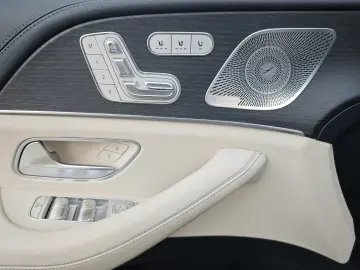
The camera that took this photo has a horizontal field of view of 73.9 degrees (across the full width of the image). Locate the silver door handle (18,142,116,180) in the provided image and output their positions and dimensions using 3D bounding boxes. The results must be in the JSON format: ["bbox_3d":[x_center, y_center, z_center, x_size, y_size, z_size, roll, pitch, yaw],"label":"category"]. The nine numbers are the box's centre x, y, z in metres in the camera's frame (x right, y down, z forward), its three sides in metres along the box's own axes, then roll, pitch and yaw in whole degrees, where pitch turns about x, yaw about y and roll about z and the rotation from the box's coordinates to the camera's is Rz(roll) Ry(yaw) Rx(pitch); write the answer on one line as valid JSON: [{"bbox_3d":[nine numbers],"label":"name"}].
[{"bbox_3d":[-0.177,0.041,0.390,0.140,0.052,0.035,-1,9,-7],"label":"silver door handle"}]

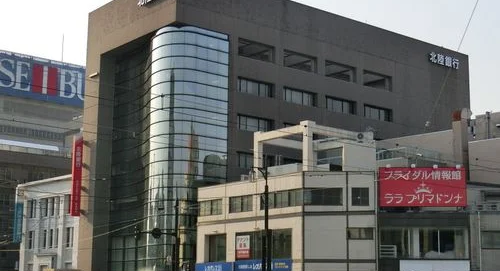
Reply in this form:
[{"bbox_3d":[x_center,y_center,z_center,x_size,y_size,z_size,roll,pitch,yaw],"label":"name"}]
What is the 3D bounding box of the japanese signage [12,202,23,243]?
[{"bbox_3d":[-28.092,10.593,105.301,0.900,4.747,0.400,8,-13,-36],"label":"japanese signage"}]

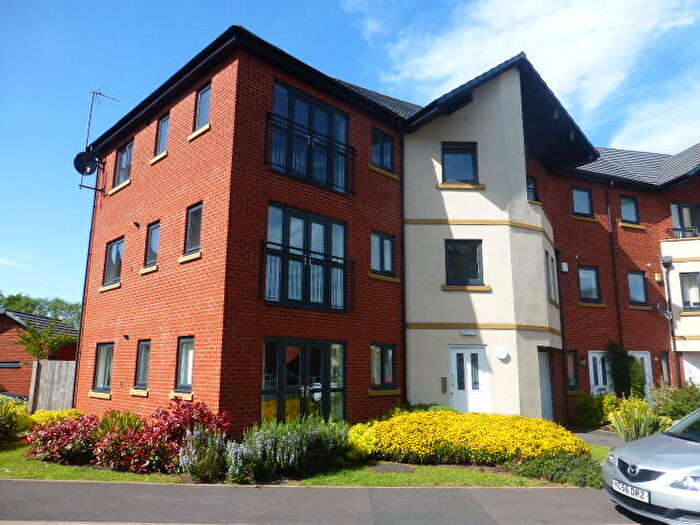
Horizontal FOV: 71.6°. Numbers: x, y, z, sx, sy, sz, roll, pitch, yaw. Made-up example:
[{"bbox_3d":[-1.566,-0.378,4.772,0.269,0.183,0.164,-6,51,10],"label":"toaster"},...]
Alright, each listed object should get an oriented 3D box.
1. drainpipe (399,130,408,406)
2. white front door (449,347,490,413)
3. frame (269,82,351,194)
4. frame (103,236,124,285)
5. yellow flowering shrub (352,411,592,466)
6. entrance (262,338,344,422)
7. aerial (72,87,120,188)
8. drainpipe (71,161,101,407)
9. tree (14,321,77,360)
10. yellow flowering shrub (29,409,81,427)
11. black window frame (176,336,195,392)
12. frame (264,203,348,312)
[{"bbox_3d":[1.380,0.283,12.361,0.080,7.750,0.080,-11,-16,44],"label":"drainpipe"},{"bbox_3d":[2.920,3.110,11.914,0.960,2.040,0.100,0,-11,-1],"label":"white front door"},{"bbox_3d":[-0.854,-2.711,10.860,0.120,2.080,2.200,-10,-15,43],"label":"frame"},{"bbox_3d":[-6.259,0.006,12.954,1.220,1.210,0.100,-11,-16,44],"label":"frame"},{"bbox_3d":[2.281,3.293,9.345,4.450,0.750,1.900,0,-11,0],"label":"yellow flowering shrub"},{"bbox_3d":[-0.891,2.611,9.815,0.120,2.100,2.200,-10,-15,43],"label":"entrance"},{"bbox_3d":[-7.524,-3.579,14.318,0.500,2.950,1.000,-11,-16,44],"label":"aerial"},{"bbox_3d":[-7.595,0.598,13.996,0.080,7.650,0.080,-11,-16,44],"label":"drainpipe"},{"bbox_3d":[-10.985,3.616,17.343,2.050,3.000,2.000,7,-13,-31],"label":"tree"},{"bbox_3d":[-6.073,3.363,10.009,1.100,0.700,0.950,0,-11,0],"label":"yellow flowering shrub"},{"bbox_3d":[-3.158,1.974,9.396,0.680,1.050,0.100,-10,-15,43],"label":"black window frame"},{"bbox_3d":[-0.879,-0.036,10.272,0.110,2.040,2.180,-11,-16,44],"label":"frame"}]

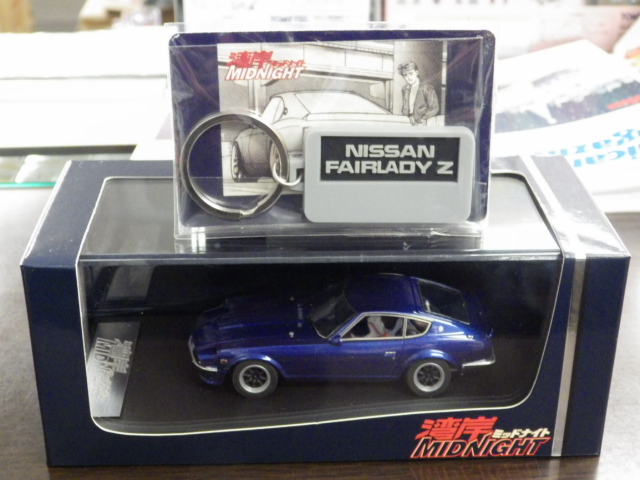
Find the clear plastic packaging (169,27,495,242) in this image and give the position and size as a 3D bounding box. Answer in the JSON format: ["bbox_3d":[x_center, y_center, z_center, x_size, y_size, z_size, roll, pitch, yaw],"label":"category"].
[{"bbox_3d":[0.003,-0.029,0.301,0.086,0.058,0.010,0,21,-1],"label":"clear plastic packaging"}]

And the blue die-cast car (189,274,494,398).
[{"bbox_3d":[0.007,0.027,0.348,0.096,0.029,0.039,0,26,-1],"label":"blue die-cast car"}]

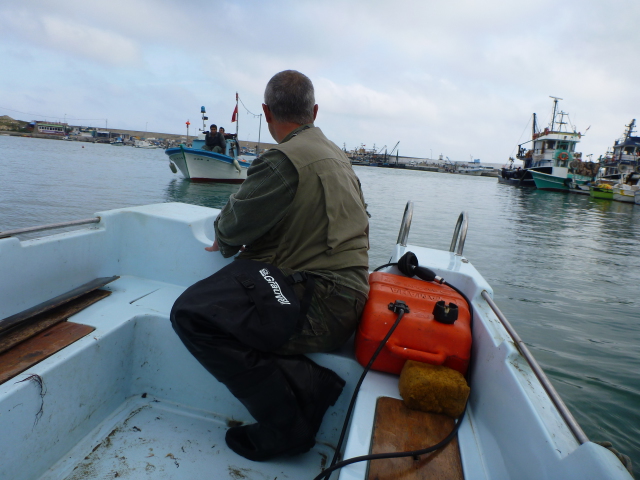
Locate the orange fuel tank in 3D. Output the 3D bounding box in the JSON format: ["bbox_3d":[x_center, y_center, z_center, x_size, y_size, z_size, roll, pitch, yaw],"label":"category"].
[{"bbox_3d":[0.303,0.267,1.656,0.350,0.220,0.270,7,9,10],"label":"orange fuel tank"}]

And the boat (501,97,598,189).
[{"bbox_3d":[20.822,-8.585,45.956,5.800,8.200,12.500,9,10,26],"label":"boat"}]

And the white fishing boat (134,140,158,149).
[{"bbox_3d":[-39.536,-21.887,117.981,5.700,2.100,2.100,7,9,12],"label":"white fishing boat"}]

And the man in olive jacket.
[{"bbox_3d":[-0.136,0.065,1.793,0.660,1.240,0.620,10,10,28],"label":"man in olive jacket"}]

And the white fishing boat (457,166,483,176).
[{"bbox_3d":[46.238,-21.559,159.940,8.200,3.200,2.800,7,9,12],"label":"white fishing boat"}]

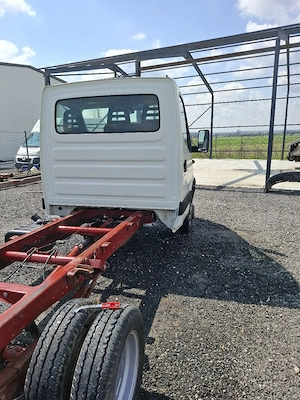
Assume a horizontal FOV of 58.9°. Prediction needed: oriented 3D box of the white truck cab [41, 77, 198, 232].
[{"bbox_3d":[-0.290,-0.749,4.410,2.000,2.000,2.150,2,15,14],"label":"white truck cab"}]

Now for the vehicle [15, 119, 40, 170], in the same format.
[{"bbox_3d":[-4.303,-2.875,13.625,1.950,2.500,5.600,4,15,20],"label":"vehicle"}]

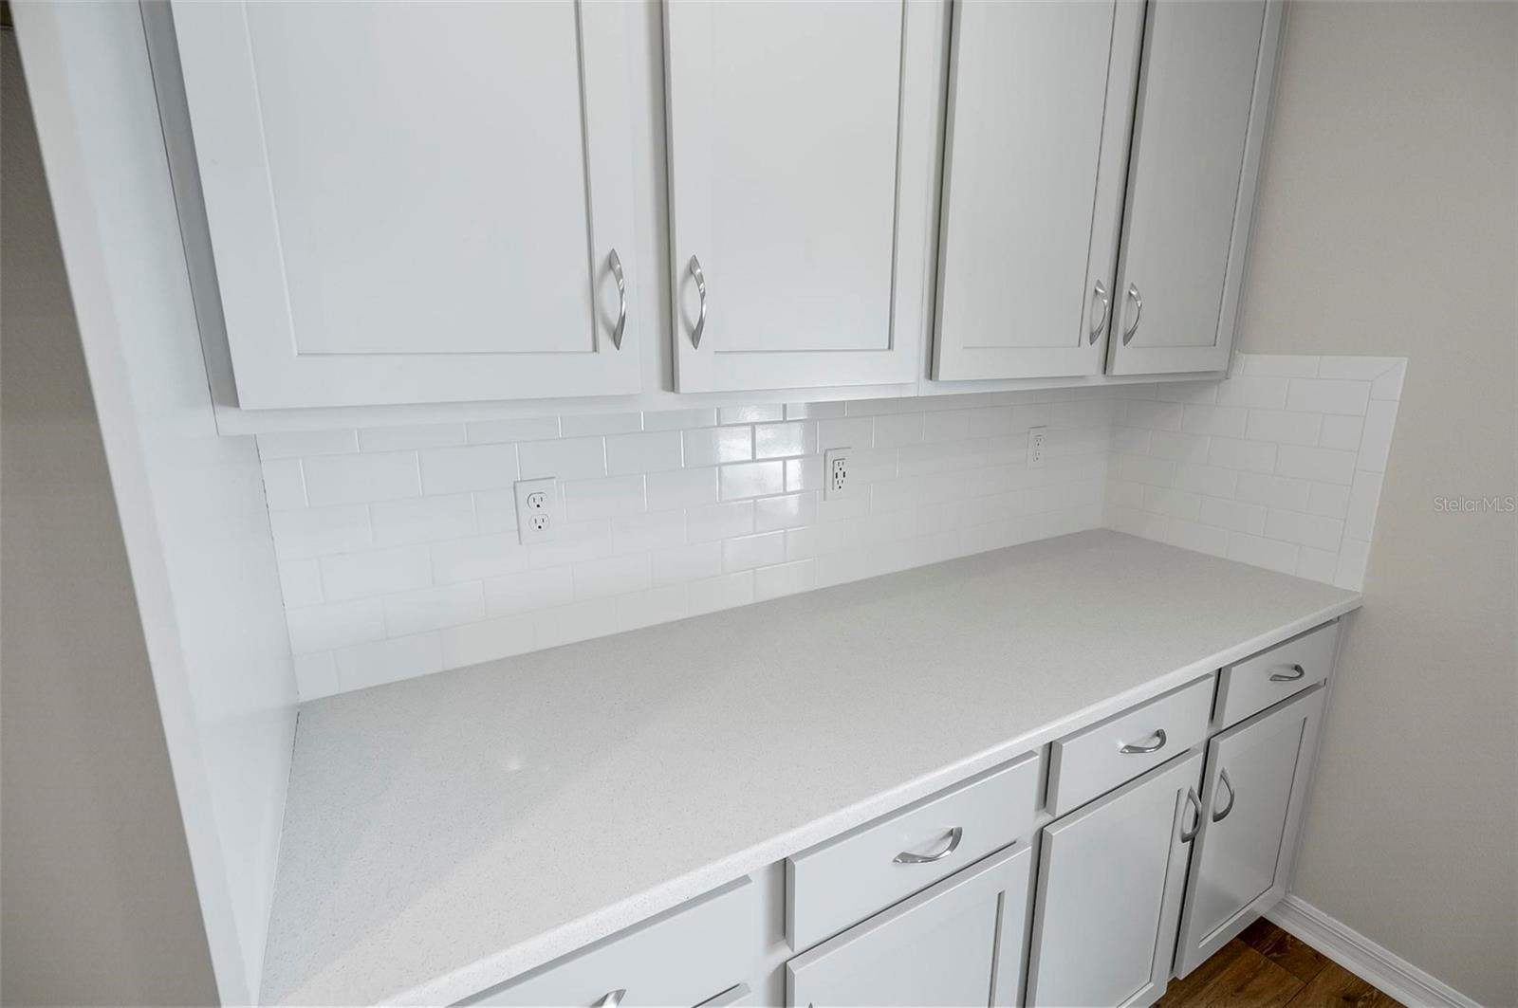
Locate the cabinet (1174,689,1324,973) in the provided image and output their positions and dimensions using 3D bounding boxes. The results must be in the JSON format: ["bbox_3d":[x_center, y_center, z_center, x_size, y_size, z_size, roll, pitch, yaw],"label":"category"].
[{"bbox_3d":[1.110,0.732,1.502,0.436,0.593,0.047,-8,16,-28],"label":"cabinet"}]

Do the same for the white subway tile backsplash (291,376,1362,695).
[{"bbox_3d":[0.298,0.008,1.226,2.021,0.512,0.630,-8,16,-28],"label":"white subway tile backsplash"}]

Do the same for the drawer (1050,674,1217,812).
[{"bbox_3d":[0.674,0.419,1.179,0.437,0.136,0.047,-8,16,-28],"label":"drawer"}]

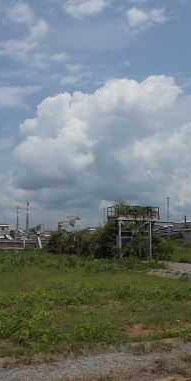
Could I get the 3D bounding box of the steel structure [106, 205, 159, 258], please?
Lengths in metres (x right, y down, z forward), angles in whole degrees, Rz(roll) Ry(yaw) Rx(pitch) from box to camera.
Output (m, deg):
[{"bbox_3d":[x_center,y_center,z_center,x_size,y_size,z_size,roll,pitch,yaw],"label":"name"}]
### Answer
[{"bbox_3d":[3.641,4.037,36.197,4.400,4.830,2.150,3,-8,-25],"label":"steel structure"}]

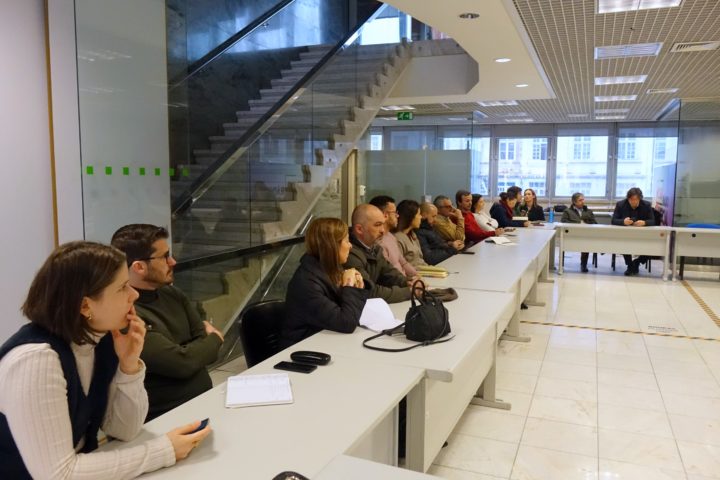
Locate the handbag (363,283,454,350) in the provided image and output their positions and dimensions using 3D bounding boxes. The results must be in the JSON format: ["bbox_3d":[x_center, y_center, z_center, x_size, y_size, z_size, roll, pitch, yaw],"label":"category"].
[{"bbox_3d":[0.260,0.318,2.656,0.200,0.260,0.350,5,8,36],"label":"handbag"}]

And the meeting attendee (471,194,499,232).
[{"bbox_3d":[1.650,0.012,7.788,0.740,1.250,0.500,1,6,10],"label":"meeting attendee"}]

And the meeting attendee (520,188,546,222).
[{"bbox_3d":[2.964,-0.238,10.123,0.480,1.270,0.740,4,7,30],"label":"meeting attendee"}]

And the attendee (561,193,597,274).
[{"bbox_3d":[3.558,-0.148,9.381,0.540,1.240,0.780,3,6,20],"label":"attendee"}]

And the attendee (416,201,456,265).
[{"bbox_3d":[0.696,0.275,5.249,0.800,1.220,0.540,2,6,17],"label":"attendee"}]

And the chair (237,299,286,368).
[{"bbox_3d":[-0.229,0.721,2.819,0.540,0.830,0.500,4,7,32],"label":"chair"}]

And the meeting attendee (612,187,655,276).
[{"bbox_3d":[4.314,-0.160,9.183,0.640,1.330,0.850,3,7,22],"label":"meeting attendee"}]

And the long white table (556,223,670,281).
[{"bbox_3d":[3.909,0.157,9.023,1.600,0.730,0.730,3,7,22],"label":"long white table"}]

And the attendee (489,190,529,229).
[{"bbox_3d":[2.089,-0.071,8.487,0.780,1.250,0.520,3,7,22],"label":"attendee"}]

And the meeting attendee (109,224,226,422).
[{"bbox_3d":[-0.643,0.578,2.138,0.820,1.250,0.560,2,6,18],"label":"meeting attendee"}]

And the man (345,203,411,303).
[{"bbox_3d":[0.025,0.425,3.499,0.800,1.280,0.550,3,7,22],"label":"man"}]

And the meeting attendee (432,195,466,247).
[{"bbox_3d":[0.946,0.187,5.865,0.800,1.270,0.540,2,6,17],"label":"meeting attendee"}]

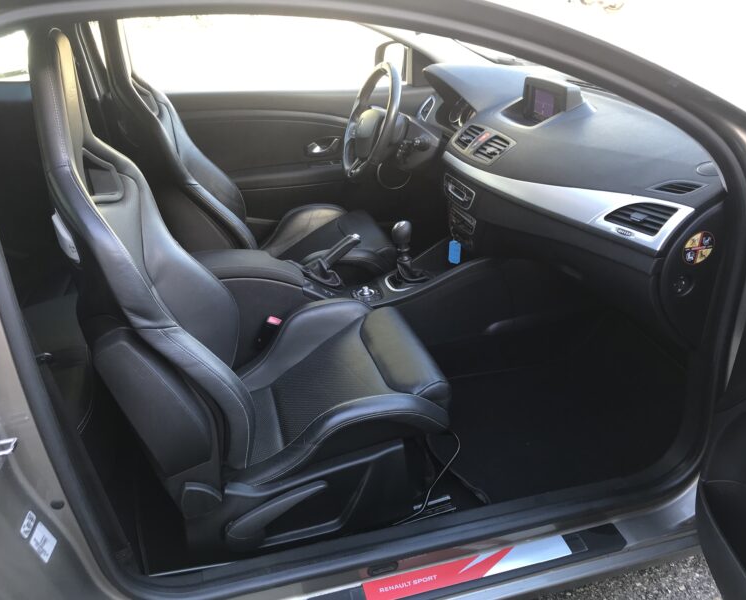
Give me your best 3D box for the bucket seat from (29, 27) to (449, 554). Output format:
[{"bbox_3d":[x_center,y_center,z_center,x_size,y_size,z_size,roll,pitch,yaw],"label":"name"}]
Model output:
[{"bbox_3d":[-0.233,-0.039,1.377,0.770,1.020,0.540,-7,28,-14],"label":"bucket seat"}]

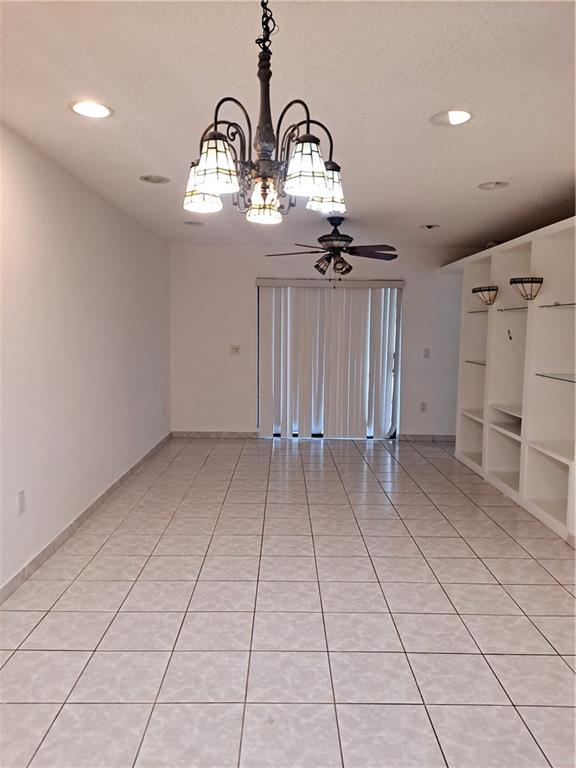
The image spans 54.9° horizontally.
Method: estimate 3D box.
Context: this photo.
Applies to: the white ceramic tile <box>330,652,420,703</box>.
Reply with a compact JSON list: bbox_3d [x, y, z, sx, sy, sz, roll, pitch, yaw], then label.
[{"bbox_3d":[0.350,1.206,2.279,0.336,0.010,0.336,1,6,0],"label":"white ceramic tile"}]

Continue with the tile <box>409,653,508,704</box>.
[{"bbox_3d":[0.690,1.210,2.278,0.336,0.010,0.336,1,6,0],"label":"tile"}]

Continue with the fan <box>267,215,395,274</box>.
[{"bbox_3d":[0.433,-1.245,5.030,1.320,0.508,1.320,1,6,0],"label":"fan"}]

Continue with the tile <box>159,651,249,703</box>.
[{"bbox_3d":[-0.331,1.198,2.275,0.336,0.010,0.336,1,6,0],"label":"tile"}]

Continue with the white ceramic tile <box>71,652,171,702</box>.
[{"bbox_3d":[-0.672,1.194,2.267,0.336,0.010,0.336,1,6,0],"label":"white ceramic tile"}]

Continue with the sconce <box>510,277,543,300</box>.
[{"bbox_3d":[1.816,-0.728,4.298,0.178,0.158,0.290,1,6,0],"label":"sconce"}]

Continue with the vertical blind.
[{"bbox_3d":[0.521,-0.278,6.909,1.800,1.991,0.120,1,6,0],"label":"vertical blind"}]

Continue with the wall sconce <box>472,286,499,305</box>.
[{"bbox_3d":[1.810,-0.816,5.146,0.178,0.158,0.290,1,6,0],"label":"wall sconce"}]

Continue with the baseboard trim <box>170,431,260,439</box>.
[{"bbox_3d":[-0.932,0.652,7.030,1.091,0.080,0.012,1,6,0],"label":"baseboard trim"}]

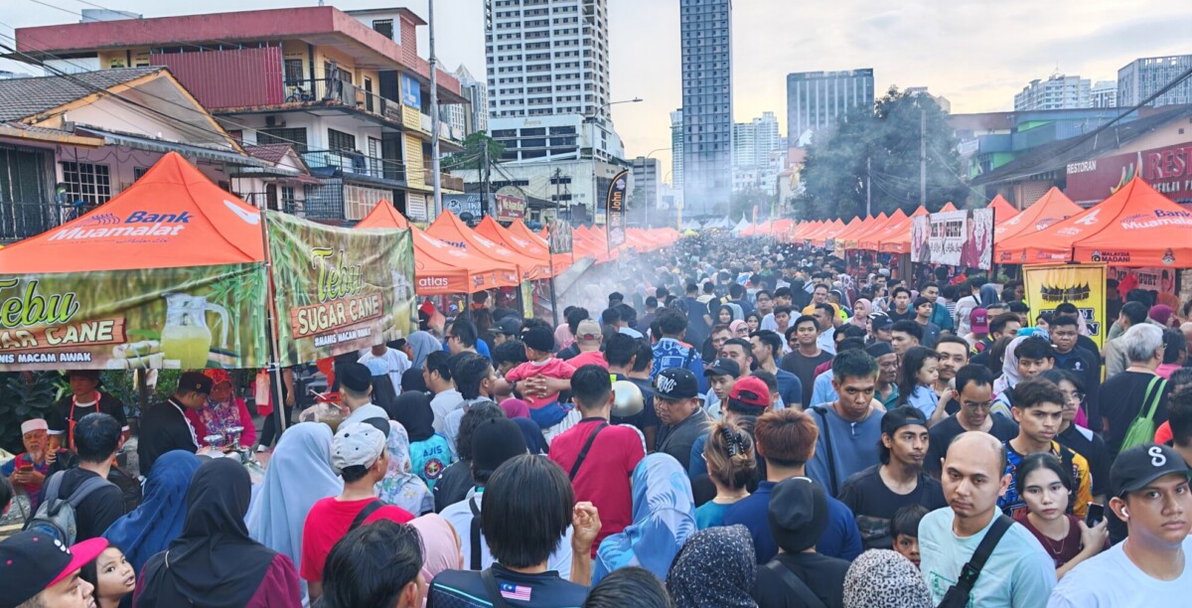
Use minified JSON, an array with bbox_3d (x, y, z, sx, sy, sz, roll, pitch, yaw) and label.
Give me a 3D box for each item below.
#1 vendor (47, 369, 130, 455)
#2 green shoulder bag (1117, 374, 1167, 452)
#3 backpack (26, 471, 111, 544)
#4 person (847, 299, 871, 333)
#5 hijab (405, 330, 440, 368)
[{"bbox_3d":[-3.010,1.175,4.961,0.520,1.630,0.340,-3,5,-24],"label":"vendor"},{"bbox_3d":[2.683,0.658,4.100,0.290,0.470,0.140,1,6,30],"label":"green shoulder bag"},{"bbox_3d":[-1.773,0.788,2.750,0.300,0.460,0.230,0,4,18],"label":"backpack"},{"bbox_3d":[2.556,0.709,7.970,0.440,1.530,0.300,2,6,34],"label":"person"},{"bbox_3d":[-1.300,0.384,6.200,0.300,0.400,0.300,0,5,14],"label":"hijab"}]

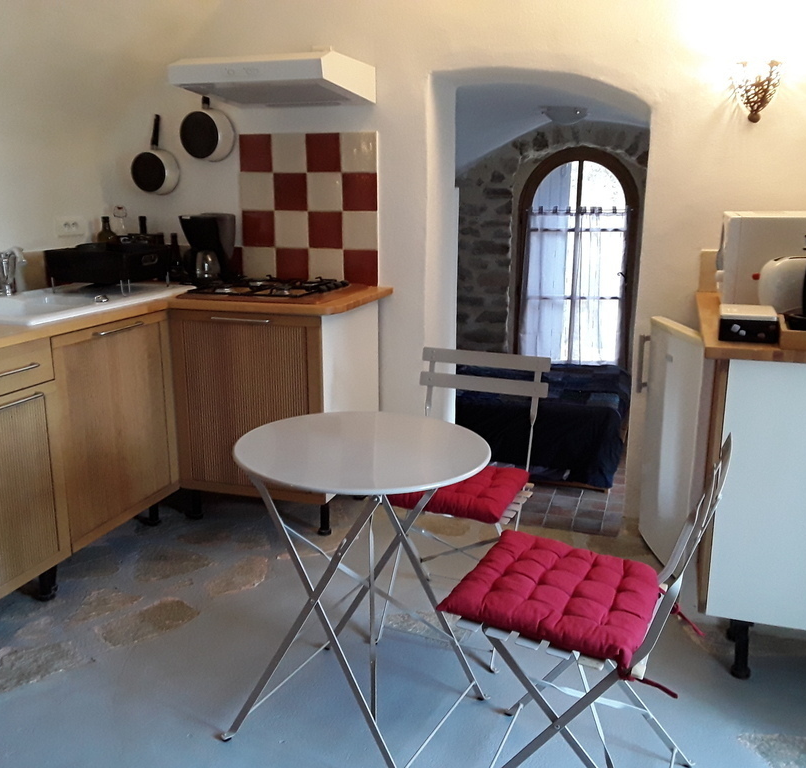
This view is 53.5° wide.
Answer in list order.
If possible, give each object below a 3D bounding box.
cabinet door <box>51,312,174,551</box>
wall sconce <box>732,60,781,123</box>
[{"bbox_3d":[-0.960,0.131,2.720,0.022,0.687,0.600,4,14,17],"label":"cabinet door"},{"bbox_3d":[1.200,-0.993,2.712,0.157,0.200,0.110,4,14,19],"label":"wall sconce"}]

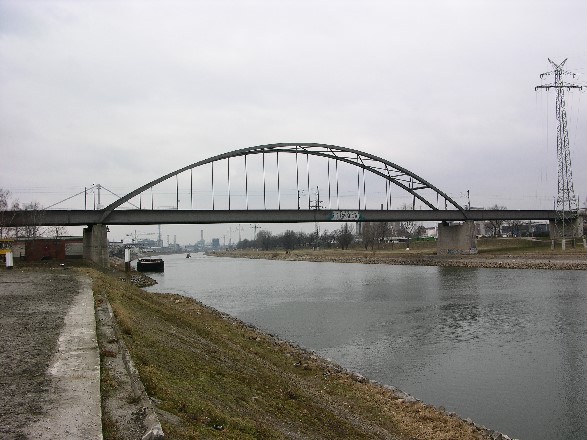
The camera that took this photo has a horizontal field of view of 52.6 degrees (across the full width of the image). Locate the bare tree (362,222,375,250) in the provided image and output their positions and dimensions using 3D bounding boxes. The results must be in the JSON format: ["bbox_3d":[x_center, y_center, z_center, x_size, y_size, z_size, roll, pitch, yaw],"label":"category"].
[{"bbox_3d":[39.181,8.228,310.000,6.791,14.863,6.791,-2,-3,0],"label":"bare tree"}]

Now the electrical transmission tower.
[{"bbox_3d":[79.035,-18.889,173.296,12.900,54.800,7.300,-2,-3,10],"label":"electrical transmission tower"}]

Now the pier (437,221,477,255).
[{"bbox_3d":[50.976,5.652,184.786,3.300,10.000,13.000,0,-3,-29],"label":"pier"}]

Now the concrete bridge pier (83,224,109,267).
[{"bbox_3d":[-44.029,5.933,131.555,3.300,8.900,13.000,0,-3,-29],"label":"concrete bridge pier"}]

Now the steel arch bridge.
[{"bbox_3d":[2.734,-9.432,159.252,109.250,20.900,11.800,0,-3,-29],"label":"steel arch bridge"}]

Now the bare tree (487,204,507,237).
[{"bbox_3d":[89.629,0.397,262.000,9.051,14.457,9.051,-2,-3,0],"label":"bare tree"}]

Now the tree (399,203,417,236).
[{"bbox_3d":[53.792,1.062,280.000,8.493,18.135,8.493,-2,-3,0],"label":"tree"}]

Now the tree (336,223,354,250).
[{"bbox_3d":[30.233,9.651,345.000,10.465,15.786,10.465,-2,-3,0],"label":"tree"}]

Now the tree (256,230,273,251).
[{"bbox_3d":[-26.390,18.883,540.000,14.560,17.714,14.560,-2,-3,0],"label":"tree"}]

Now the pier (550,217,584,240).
[{"bbox_3d":[97.088,3.047,210.673,3.500,7.800,12.000,0,-3,-29],"label":"pier"}]

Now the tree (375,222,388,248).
[{"bbox_3d":[45.231,7.838,305.000,7.453,14.110,7.453,-2,-3,0],"label":"tree"}]

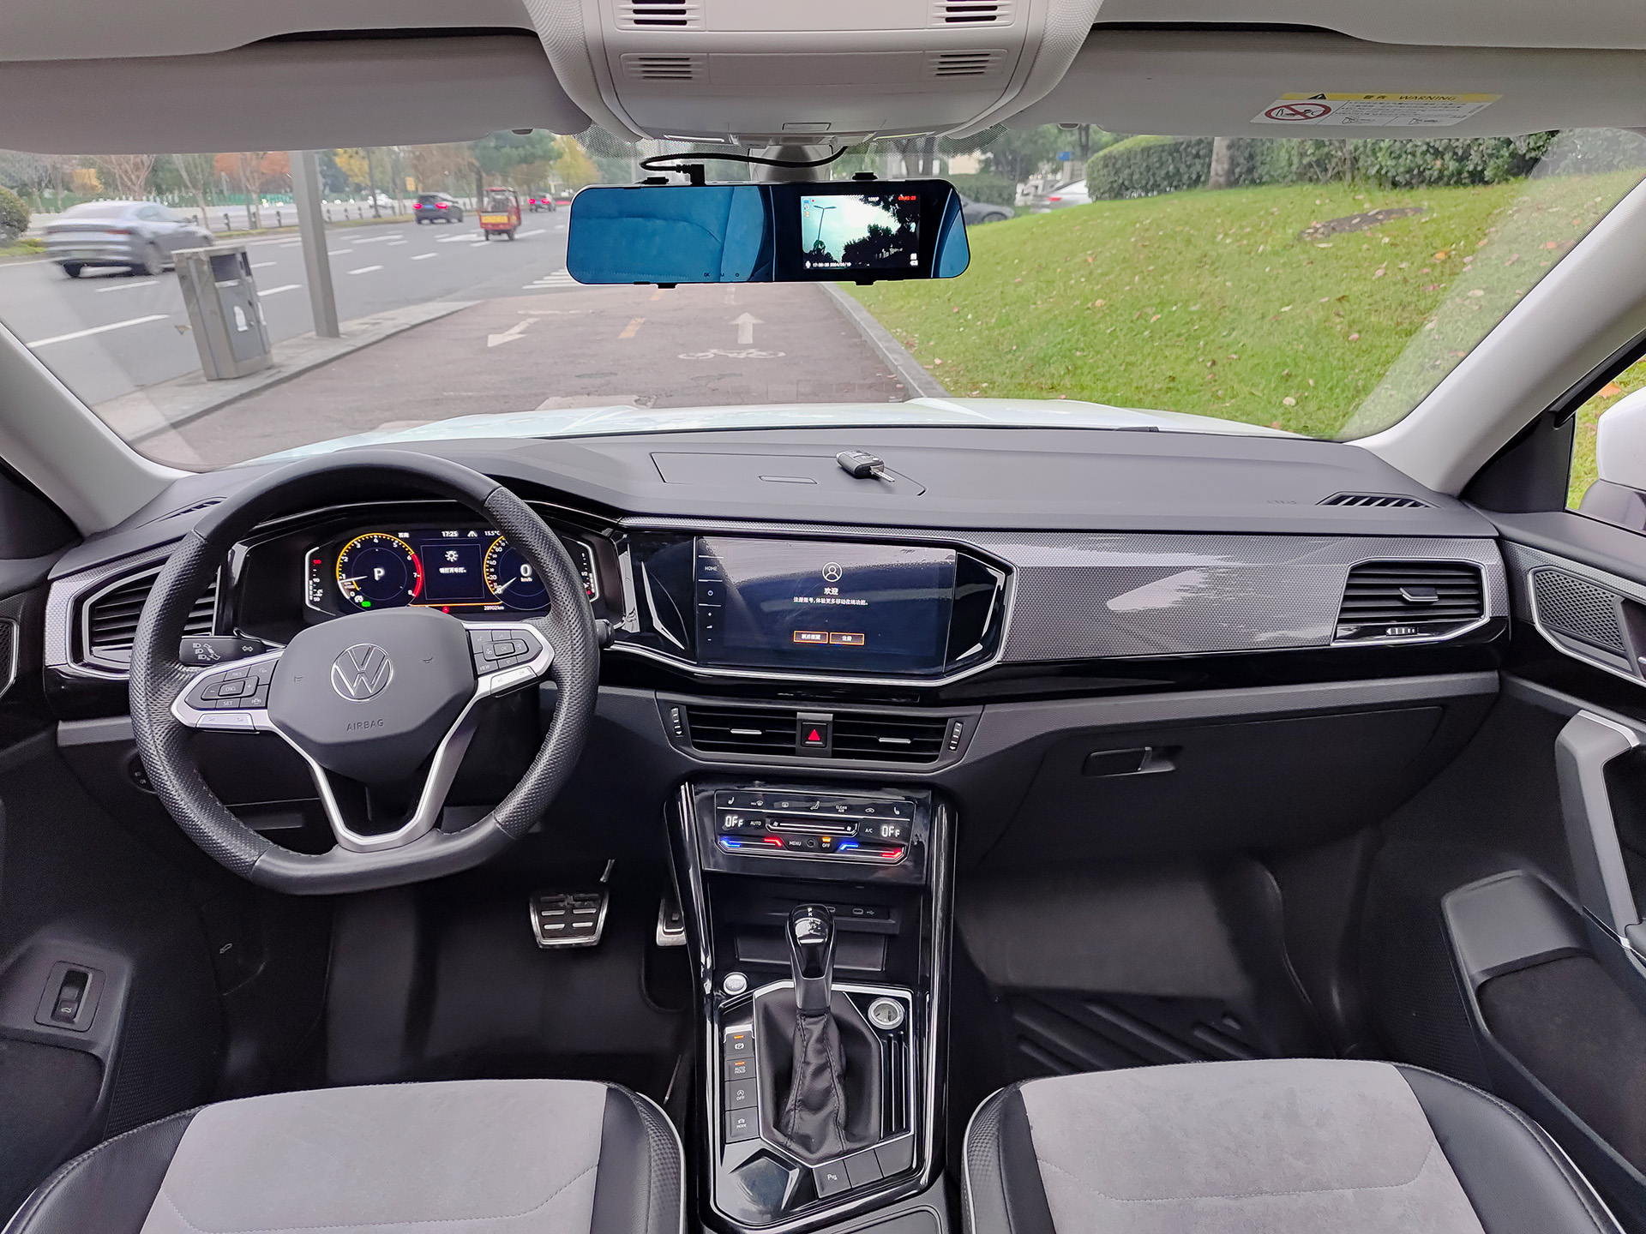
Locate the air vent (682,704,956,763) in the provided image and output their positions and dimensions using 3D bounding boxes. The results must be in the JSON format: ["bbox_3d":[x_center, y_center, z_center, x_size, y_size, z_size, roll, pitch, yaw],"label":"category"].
[{"bbox_3d":[-0.002,0.108,1.082,0.254,0.045,0.040,2,6,8],"label":"air vent"}]

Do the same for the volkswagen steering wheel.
[{"bbox_3d":[-0.370,0.043,0.953,0.370,0.360,0.100,-8,-4,-4],"label":"volkswagen steering wheel"}]

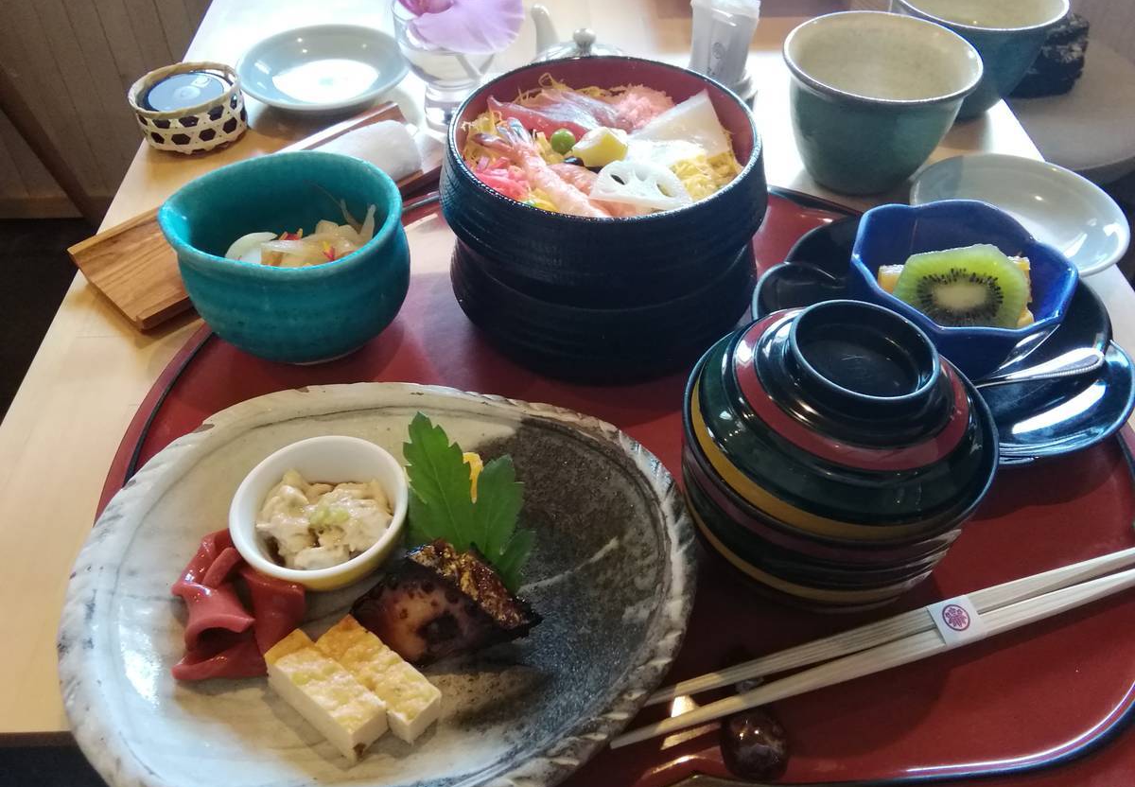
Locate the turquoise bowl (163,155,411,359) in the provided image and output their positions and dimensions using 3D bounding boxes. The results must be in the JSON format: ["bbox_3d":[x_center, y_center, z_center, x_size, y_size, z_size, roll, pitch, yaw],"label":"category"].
[{"bbox_3d":[-0.123,-0.058,0.389,0.105,0.062,0.100,0,48,0],"label":"turquoise bowl"}]

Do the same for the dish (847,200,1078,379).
[{"bbox_3d":[0.163,-0.038,0.366,0.088,0.049,0.085,0,48,0],"label":"dish"}]

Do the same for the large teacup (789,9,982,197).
[{"bbox_3d":[0.175,-0.167,0.499,0.107,0.067,0.107,0,48,0],"label":"large teacup"}]

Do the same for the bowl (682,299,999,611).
[{"bbox_3d":[0.096,0.013,0.308,0.107,0.086,0.107,0,48,0],"label":"bowl"}]

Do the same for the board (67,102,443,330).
[{"bbox_3d":[-0.160,-0.108,0.484,0.214,0.011,0.075,-36,57,-28],"label":"board"}]

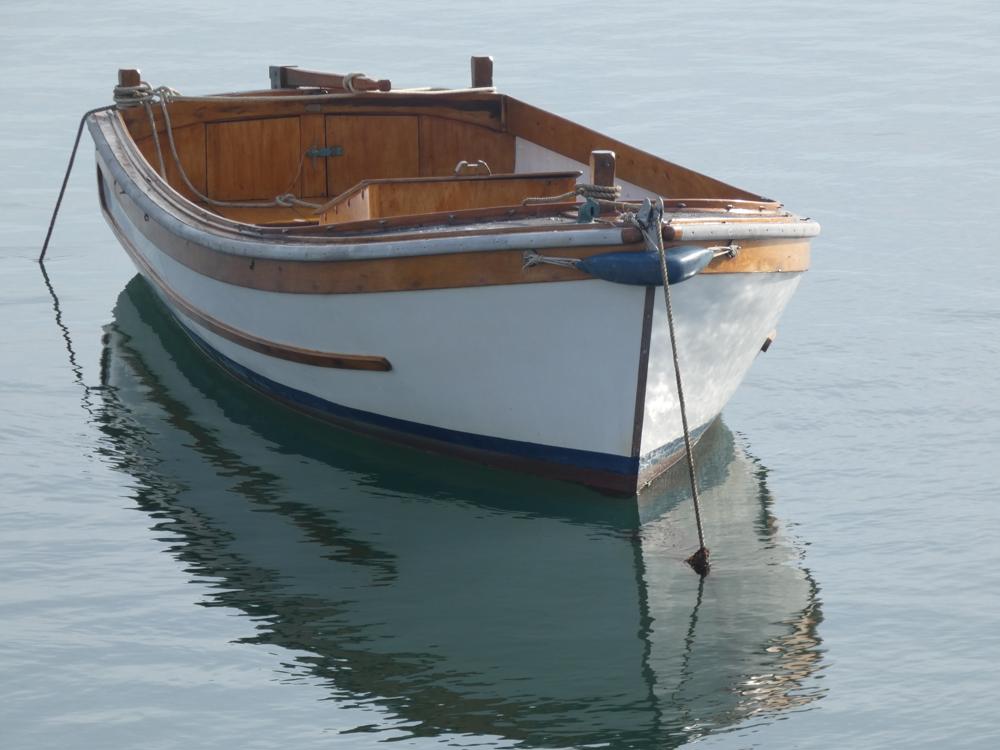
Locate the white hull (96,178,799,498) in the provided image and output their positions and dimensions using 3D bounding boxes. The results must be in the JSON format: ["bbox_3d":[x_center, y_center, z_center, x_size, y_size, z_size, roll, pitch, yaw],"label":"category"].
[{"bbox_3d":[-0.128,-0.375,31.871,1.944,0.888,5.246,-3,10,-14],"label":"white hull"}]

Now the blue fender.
[{"bbox_3d":[0.472,-0.354,29.162,0.473,0.126,0.121,-3,10,-17],"label":"blue fender"}]

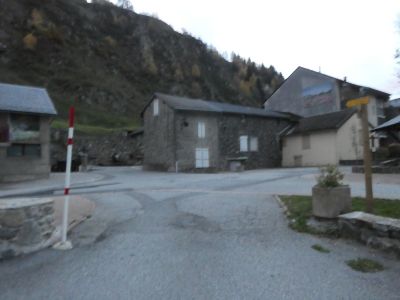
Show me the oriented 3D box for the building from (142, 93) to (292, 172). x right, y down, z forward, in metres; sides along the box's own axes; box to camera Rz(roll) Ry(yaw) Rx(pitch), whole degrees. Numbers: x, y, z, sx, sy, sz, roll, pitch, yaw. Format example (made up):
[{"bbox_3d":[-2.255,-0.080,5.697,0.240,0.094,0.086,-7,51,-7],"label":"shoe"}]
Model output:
[{"bbox_3d":[2.207,-1.681,32.041,16.600,7.700,7.200,0,-2,-37],"label":"building"}]

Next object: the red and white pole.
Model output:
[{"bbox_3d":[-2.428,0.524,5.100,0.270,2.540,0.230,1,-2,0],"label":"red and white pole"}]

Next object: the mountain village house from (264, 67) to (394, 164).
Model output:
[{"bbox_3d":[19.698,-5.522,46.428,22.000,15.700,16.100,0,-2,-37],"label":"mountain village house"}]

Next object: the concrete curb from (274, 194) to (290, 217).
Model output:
[{"bbox_3d":[2.530,1.690,8.600,0.170,0.130,3.300,-1,-2,10],"label":"concrete curb"}]

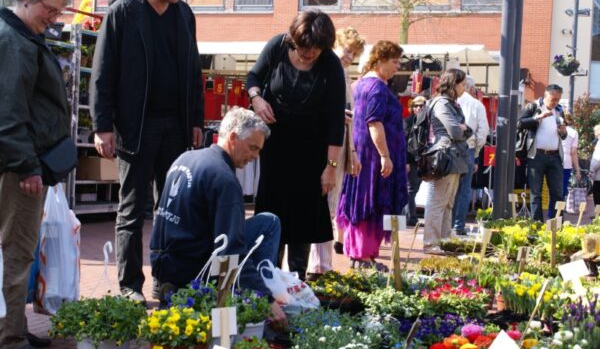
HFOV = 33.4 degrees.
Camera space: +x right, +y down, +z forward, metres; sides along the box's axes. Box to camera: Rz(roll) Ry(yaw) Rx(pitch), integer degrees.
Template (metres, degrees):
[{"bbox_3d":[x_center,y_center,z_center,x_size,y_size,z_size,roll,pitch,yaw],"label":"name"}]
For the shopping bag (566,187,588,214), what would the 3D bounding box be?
[{"bbox_3d":[3.605,0.351,13.000,0.280,0.360,0.160,3,0,-30],"label":"shopping bag"}]

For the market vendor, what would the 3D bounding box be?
[{"bbox_3d":[-0.375,0.196,4.550,0.750,0.990,0.620,3,0,-31],"label":"market vendor"}]

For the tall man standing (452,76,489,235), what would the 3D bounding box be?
[{"bbox_3d":[1.908,-0.213,11.200,0.520,1.760,0.340,3,0,20],"label":"tall man standing"}]

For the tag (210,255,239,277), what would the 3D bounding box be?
[{"bbox_3d":[-0.275,0.332,3.650,0.101,0.076,0.010,3,0,3],"label":"tag"}]

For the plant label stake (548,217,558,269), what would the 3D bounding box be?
[{"bbox_3d":[1.647,0.455,6.500,0.035,0.340,0.015,3,0,6],"label":"plant label stake"}]

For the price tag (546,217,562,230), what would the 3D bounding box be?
[{"bbox_3d":[1.653,0.318,6.500,0.100,0.075,0.010,3,0,9],"label":"price tag"}]

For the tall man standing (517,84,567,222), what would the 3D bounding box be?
[{"bbox_3d":[2.606,-0.119,10.800,0.540,1.710,0.380,3,0,-7],"label":"tall man standing"}]

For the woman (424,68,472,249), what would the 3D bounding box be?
[{"bbox_3d":[1.281,-0.109,8.750,0.450,1.630,0.500,3,0,-9],"label":"woman"}]

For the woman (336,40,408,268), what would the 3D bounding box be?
[{"bbox_3d":[0.514,-0.131,7.100,0.500,1.640,0.550,3,0,-12],"label":"woman"}]

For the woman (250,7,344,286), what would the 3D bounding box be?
[{"bbox_3d":[-0.021,-0.162,6.100,0.580,1.670,0.480,3,0,-7],"label":"woman"}]

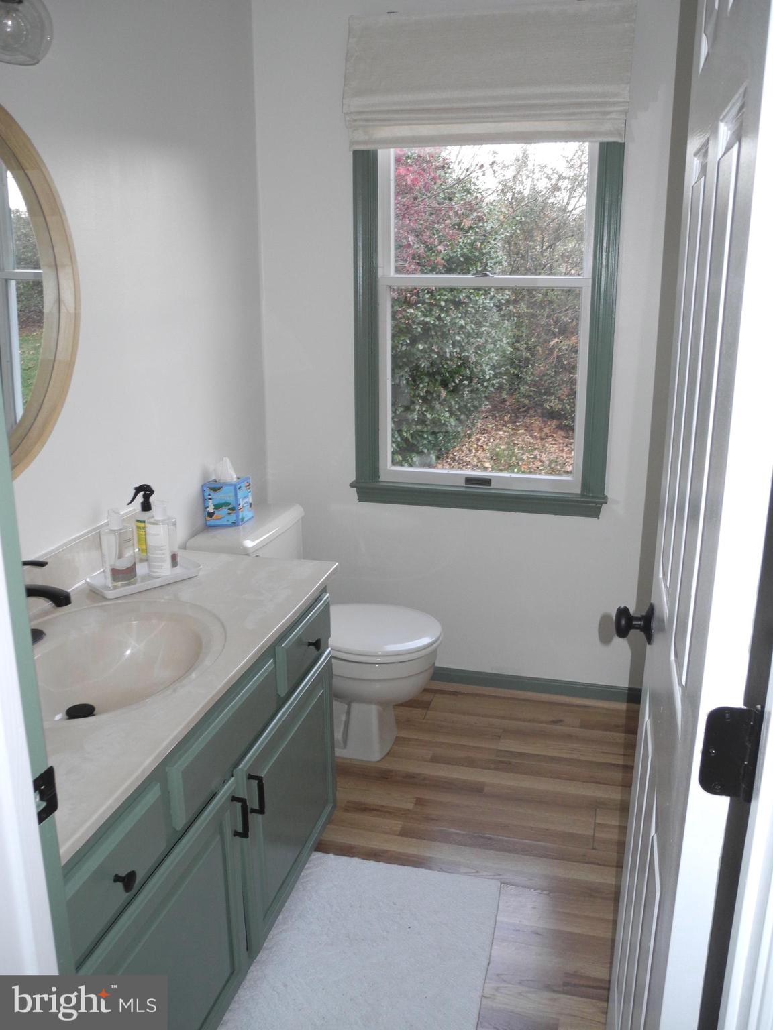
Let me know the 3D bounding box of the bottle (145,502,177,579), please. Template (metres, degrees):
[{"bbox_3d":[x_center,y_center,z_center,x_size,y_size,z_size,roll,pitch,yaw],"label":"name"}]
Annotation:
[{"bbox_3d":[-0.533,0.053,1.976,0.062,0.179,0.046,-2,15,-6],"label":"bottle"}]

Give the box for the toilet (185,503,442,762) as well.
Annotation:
[{"bbox_3d":[-0.182,0.384,2.688,0.729,0.723,0.489,4,16,14],"label":"toilet"}]

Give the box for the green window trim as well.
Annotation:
[{"bbox_3d":[0.299,-0.727,2.699,0.892,1.473,0.055,4,16,14],"label":"green window trim"}]

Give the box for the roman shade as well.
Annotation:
[{"bbox_3d":[0.291,-1.318,2.518,0.869,0.388,0.070,4,16,14],"label":"roman shade"}]

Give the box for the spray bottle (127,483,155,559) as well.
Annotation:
[{"bbox_3d":[-0.613,0.016,2.093,0.086,0.189,0.060,-8,17,-26],"label":"spray bottle"}]

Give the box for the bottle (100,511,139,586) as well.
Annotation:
[{"bbox_3d":[-0.616,0.071,1.913,0.067,0.176,0.046,-8,17,-26],"label":"bottle"}]

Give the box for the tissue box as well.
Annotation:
[{"bbox_3d":[-0.501,-0.047,2.645,0.108,0.132,0.109,6,16,20],"label":"tissue box"}]

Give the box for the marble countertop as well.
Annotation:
[{"bbox_3d":[-0.540,0.274,1.575,0.557,0.032,1.241,4,16,14],"label":"marble countertop"}]

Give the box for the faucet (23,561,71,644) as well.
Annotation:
[{"bbox_3d":[-0.667,0.167,1.580,0.161,0.177,0.156,4,16,14],"label":"faucet"}]

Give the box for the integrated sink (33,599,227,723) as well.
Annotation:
[{"bbox_3d":[-0.540,0.327,1.589,0.446,0.137,0.560,4,16,14],"label":"integrated sink"}]

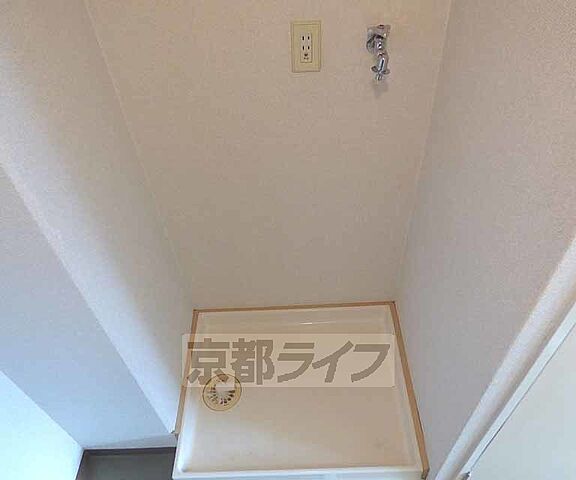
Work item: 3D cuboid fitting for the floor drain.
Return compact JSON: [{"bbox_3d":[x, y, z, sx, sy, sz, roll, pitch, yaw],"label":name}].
[{"bbox_3d":[-0.245,0.574,1.491,0.145,0.020,0.145,-3,43,2],"label":"floor drain"}]

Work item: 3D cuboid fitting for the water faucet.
[{"bbox_3d":[0.211,-0.442,0.931,0.060,0.113,0.105,-3,43,2],"label":"water faucet"}]

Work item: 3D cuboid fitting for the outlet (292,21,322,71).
[{"bbox_3d":[0.044,-0.470,0.969,0.070,0.120,0.010,-3,43,2],"label":"outlet"}]

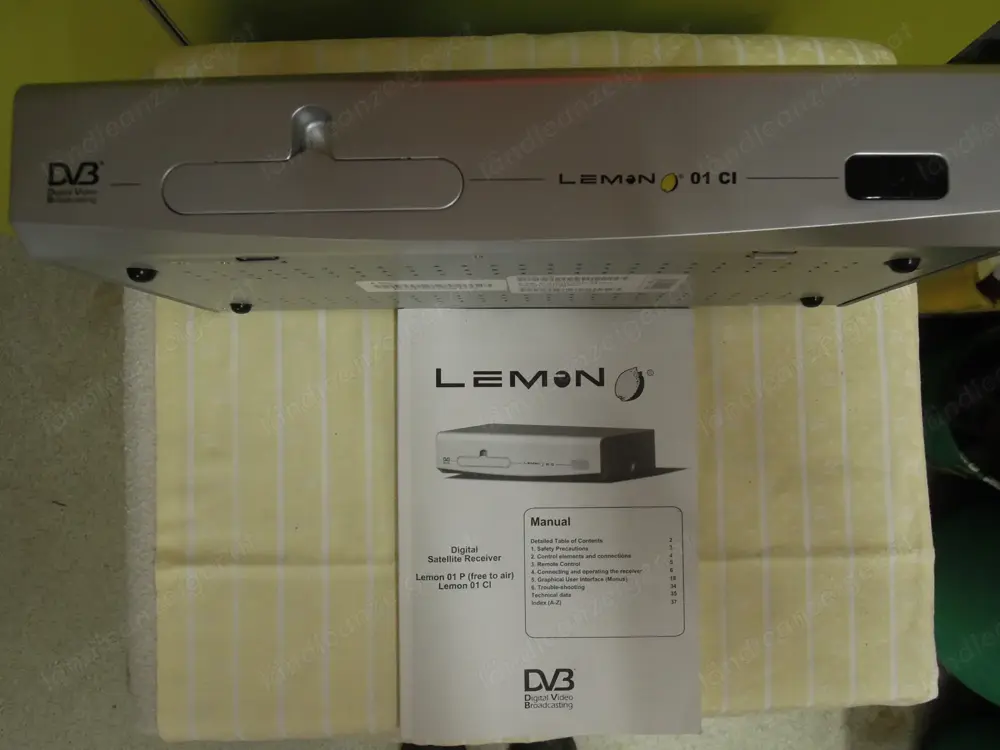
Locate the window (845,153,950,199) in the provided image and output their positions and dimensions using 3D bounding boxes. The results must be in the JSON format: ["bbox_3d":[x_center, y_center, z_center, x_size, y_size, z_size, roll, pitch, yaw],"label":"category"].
[{"bbox_3d":[0.167,-0.083,0.292,0.043,0.003,0.020,-1,88,2],"label":"window"}]

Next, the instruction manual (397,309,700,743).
[{"bbox_3d":[0.034,0.104,0.486,0.210,0.005,0.297,-1,89,1],"label":"instruction manual"}]

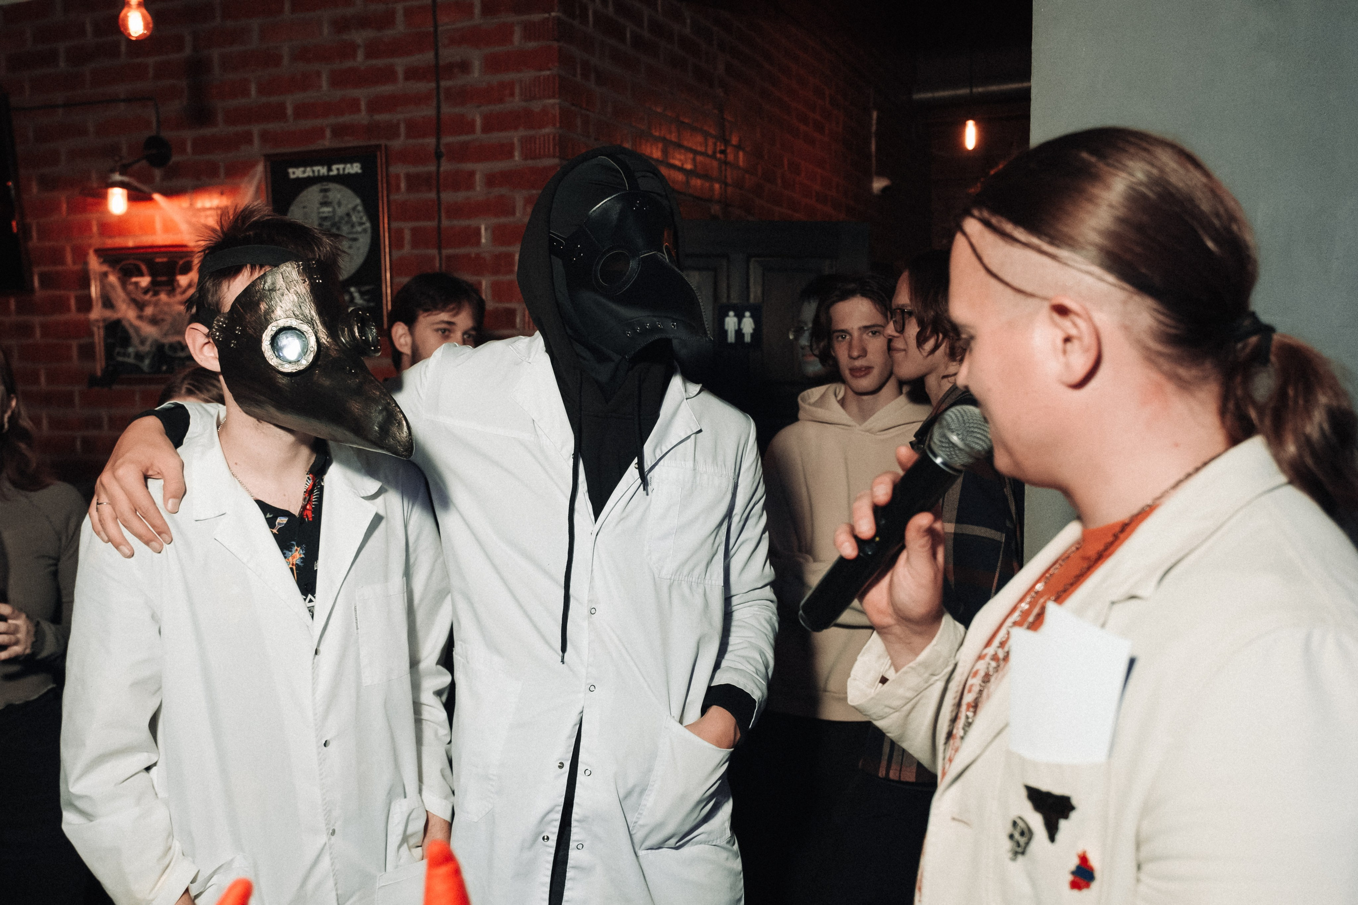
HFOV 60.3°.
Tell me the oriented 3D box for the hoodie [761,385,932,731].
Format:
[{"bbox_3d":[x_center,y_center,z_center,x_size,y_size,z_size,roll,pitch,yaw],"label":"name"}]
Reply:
[{"bbox_3d":[0.394,0.187,2.330,0.500,0.660,0.310,1,6,13],"label":"hoodie"}]

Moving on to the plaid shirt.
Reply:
[{"bbox_3d":[0.535,0.223,2.150,0.330,0.720,0.480,-5,7,-34],"label":"plaid shirt"}]

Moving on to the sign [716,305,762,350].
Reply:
[{"bbox_3d":[0.188,-0.394,3.670,0.142,0.142,0.006,-2,6,-12],"label":"sign"}]

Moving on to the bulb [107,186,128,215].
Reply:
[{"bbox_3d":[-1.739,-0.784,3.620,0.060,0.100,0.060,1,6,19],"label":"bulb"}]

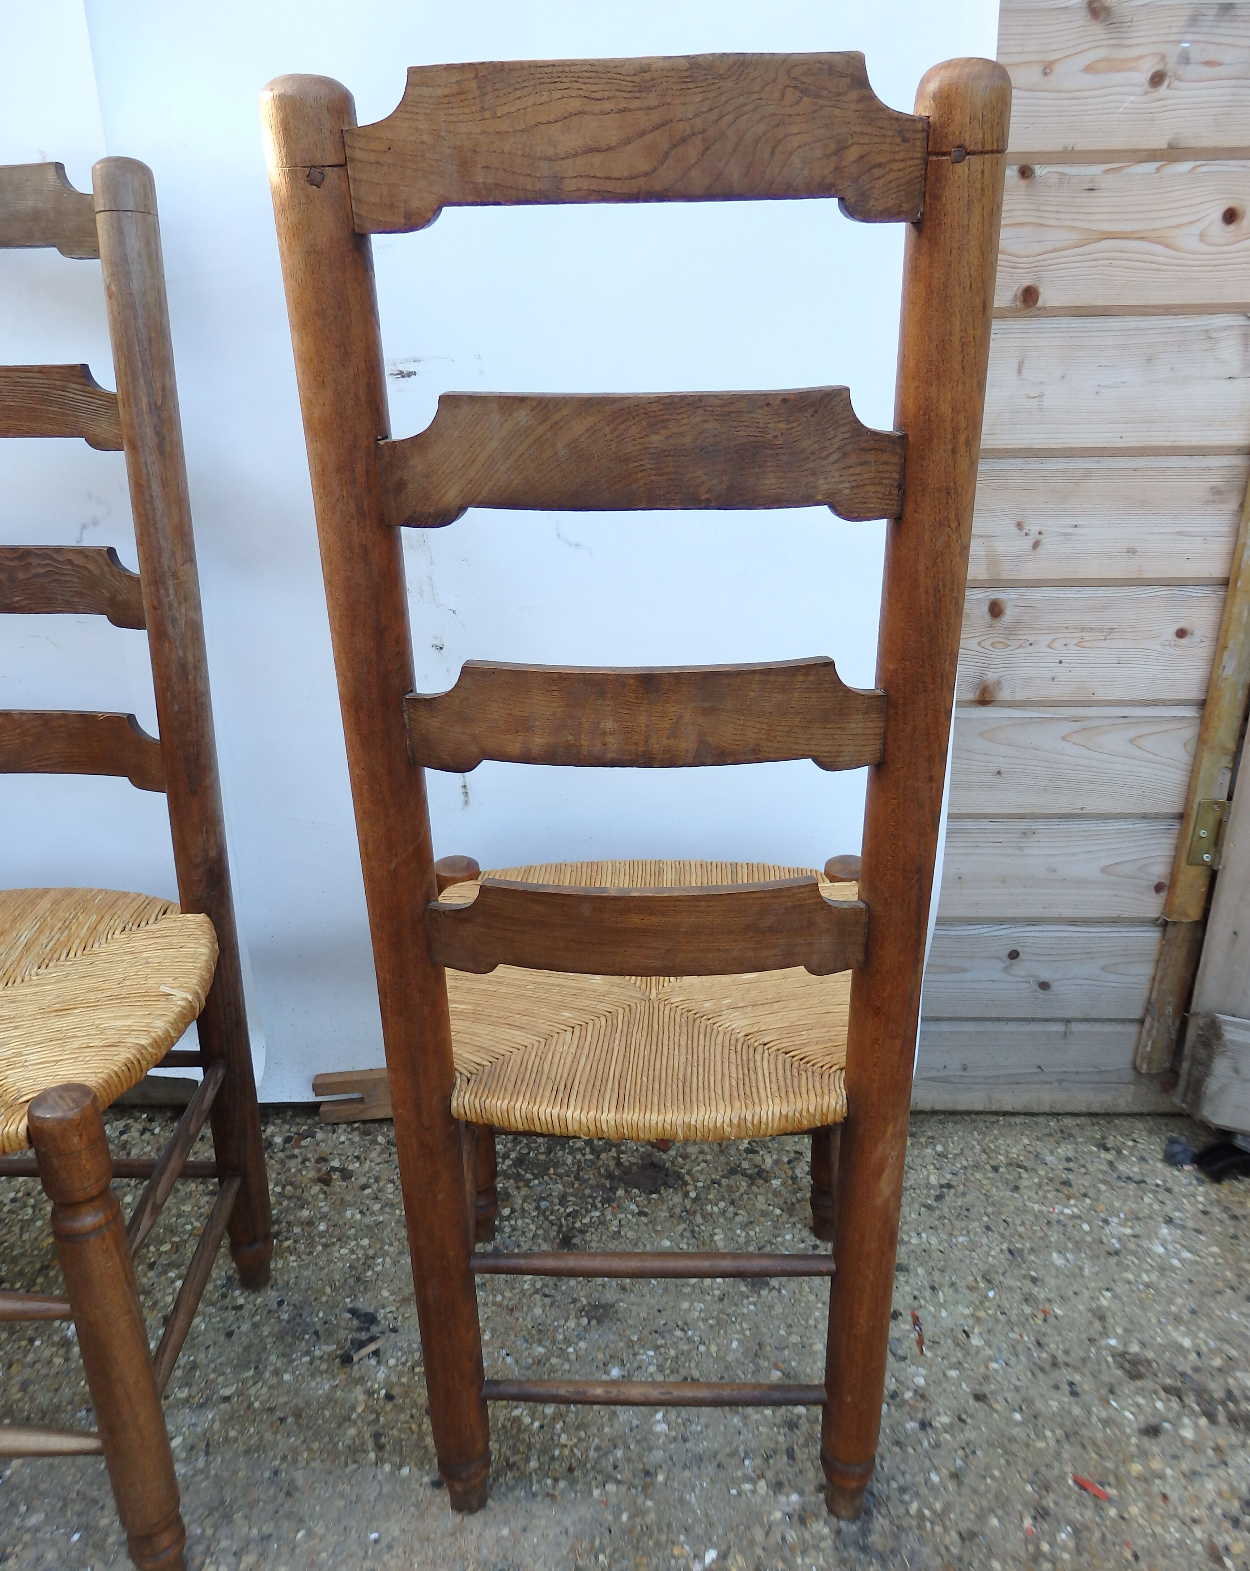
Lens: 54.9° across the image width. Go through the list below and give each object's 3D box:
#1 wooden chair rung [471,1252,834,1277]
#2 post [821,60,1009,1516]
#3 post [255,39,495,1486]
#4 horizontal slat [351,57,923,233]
[{"bbox_3d":[0.021,0.372,0.933,0.280,0.018,0.018,0,21,2],"label":"wooden chair rung"},{"bbox_3d":[0.181,0.131,0.817,0.048,1.079,0.048,0,25,2],"label":"post"},{"bbox_3d":[-0.146,0.133,0.828,0.048,1.079,0.048,0,25,2],"label":"post"},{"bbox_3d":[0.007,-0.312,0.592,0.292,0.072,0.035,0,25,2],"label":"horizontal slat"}]

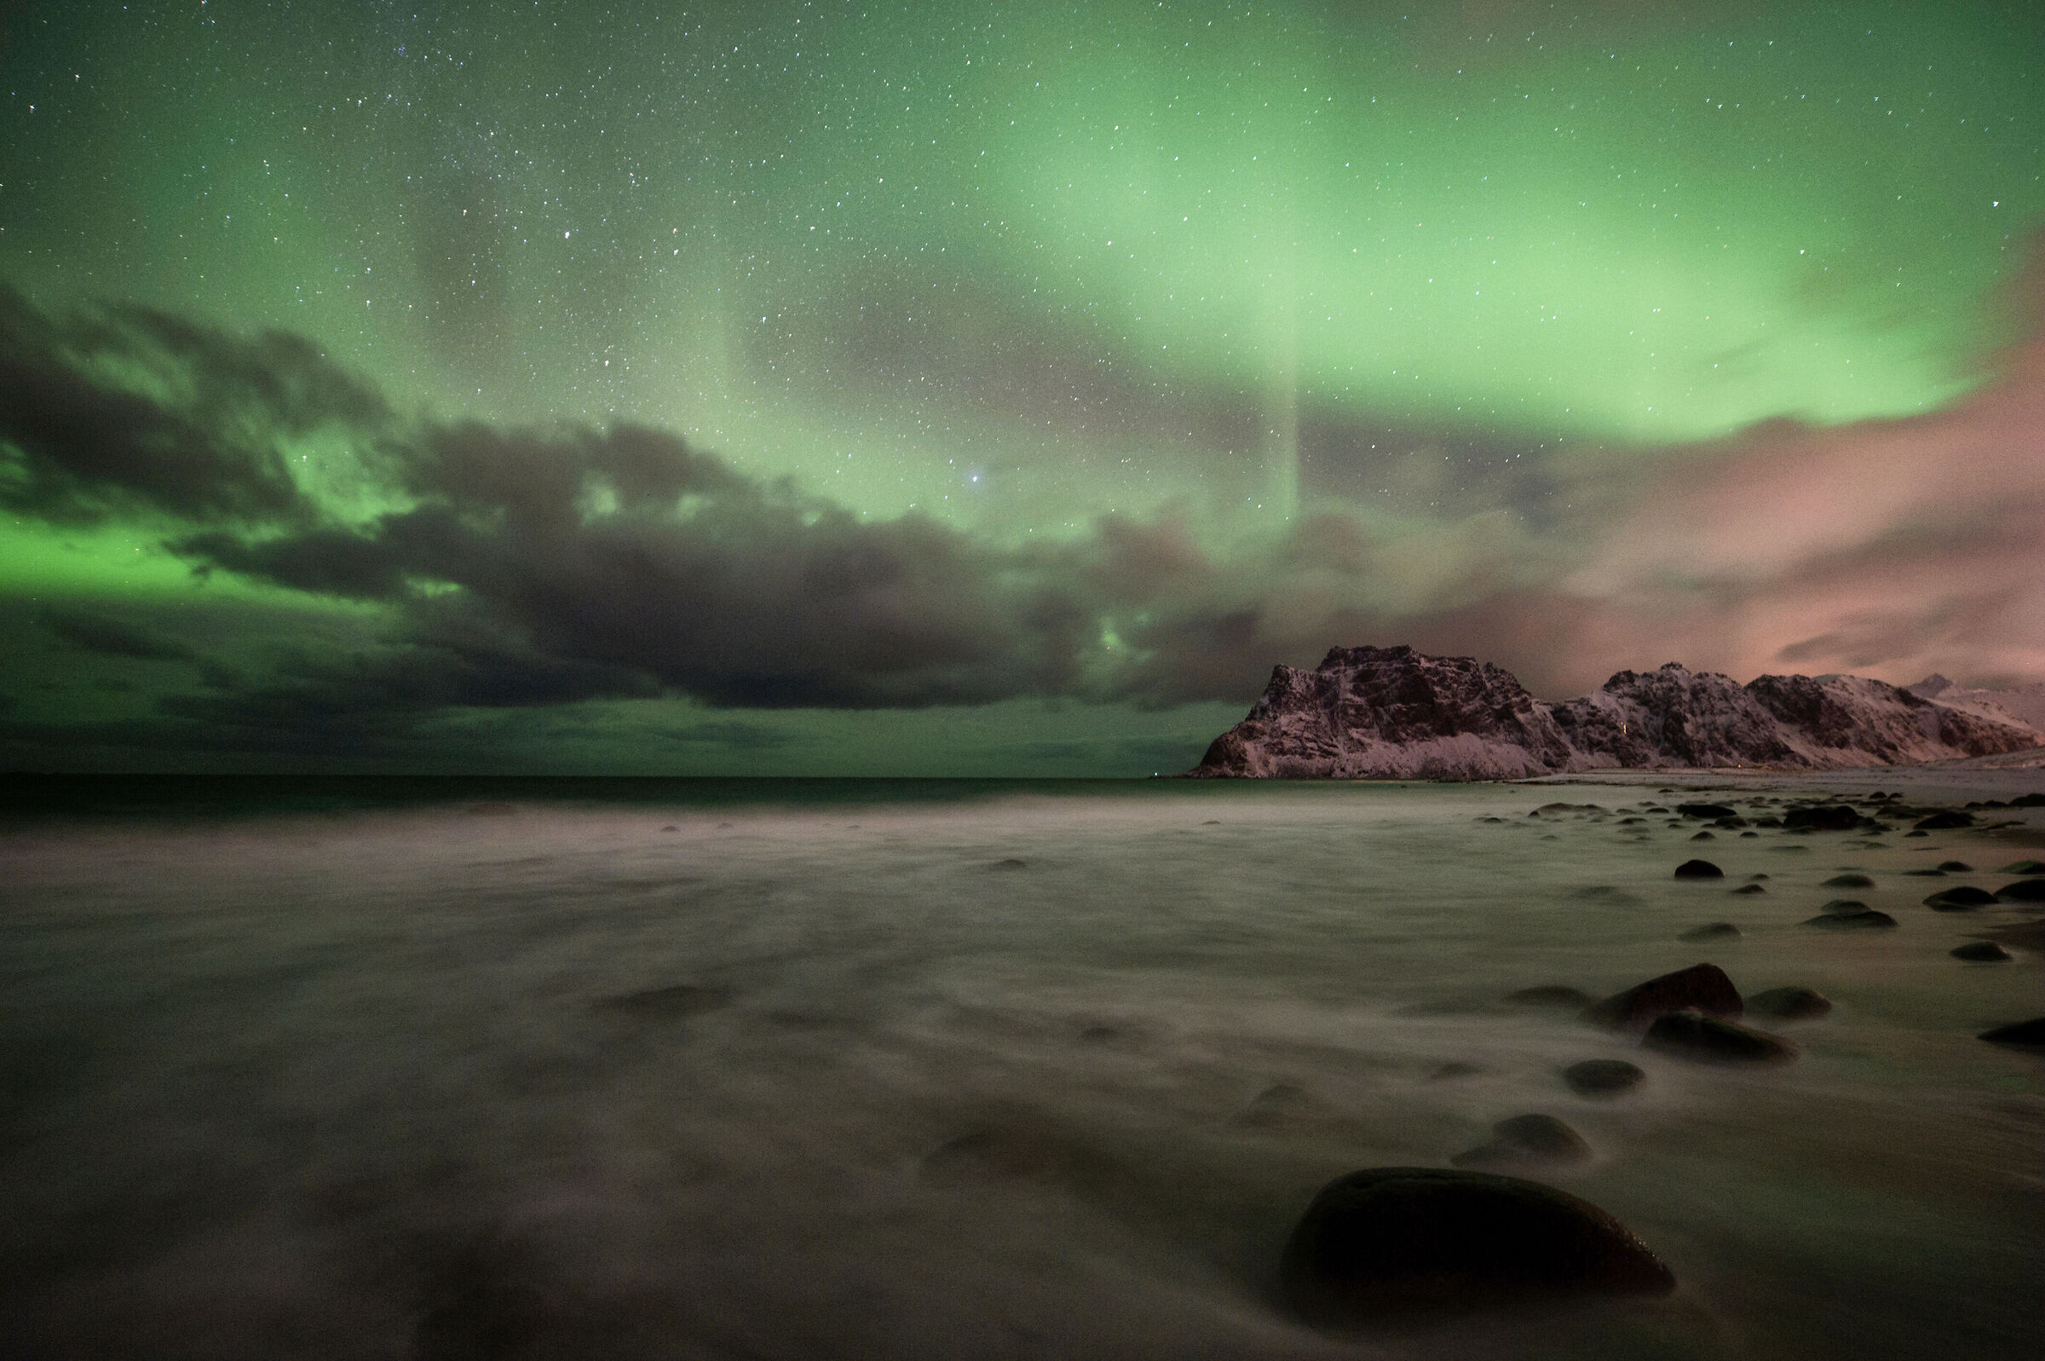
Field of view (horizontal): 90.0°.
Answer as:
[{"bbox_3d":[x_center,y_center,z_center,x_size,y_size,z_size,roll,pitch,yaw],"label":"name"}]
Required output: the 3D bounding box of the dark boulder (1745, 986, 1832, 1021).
[{"bbox_3d":[4.592,1.938,6.137,0.432,0.187,0.324,0,-5,0],"label":"dark boulder"}]

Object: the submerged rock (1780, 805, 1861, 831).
[{"bbox_3d":[20.920,3.637,26.803,1.694,0.773,1.270,0,-5,0],"label":"submerged rock"}]

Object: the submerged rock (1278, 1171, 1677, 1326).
[{"bbox_3d":[1.291,1.586,2.950,1.086,0.340,0.597,0,-5,0],"label":"submerged rock"}]

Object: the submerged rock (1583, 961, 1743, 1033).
[{"bbox_3d":[3.774,1.861,6.043,0.805,0.363,0.604,0,-5,0],"label":"submerged rock"}]

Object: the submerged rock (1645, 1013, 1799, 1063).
[{"bbox_3d":[3.606,1.844,5.309,0.720,0.219,0.432,0,-5,0],"label":"submerged rock"}]

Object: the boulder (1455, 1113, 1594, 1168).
[{"bbox_3d":[1.873,1.725,3.852,0.489,0.180,0.340,0,-5,0],"label":"boulder"}]

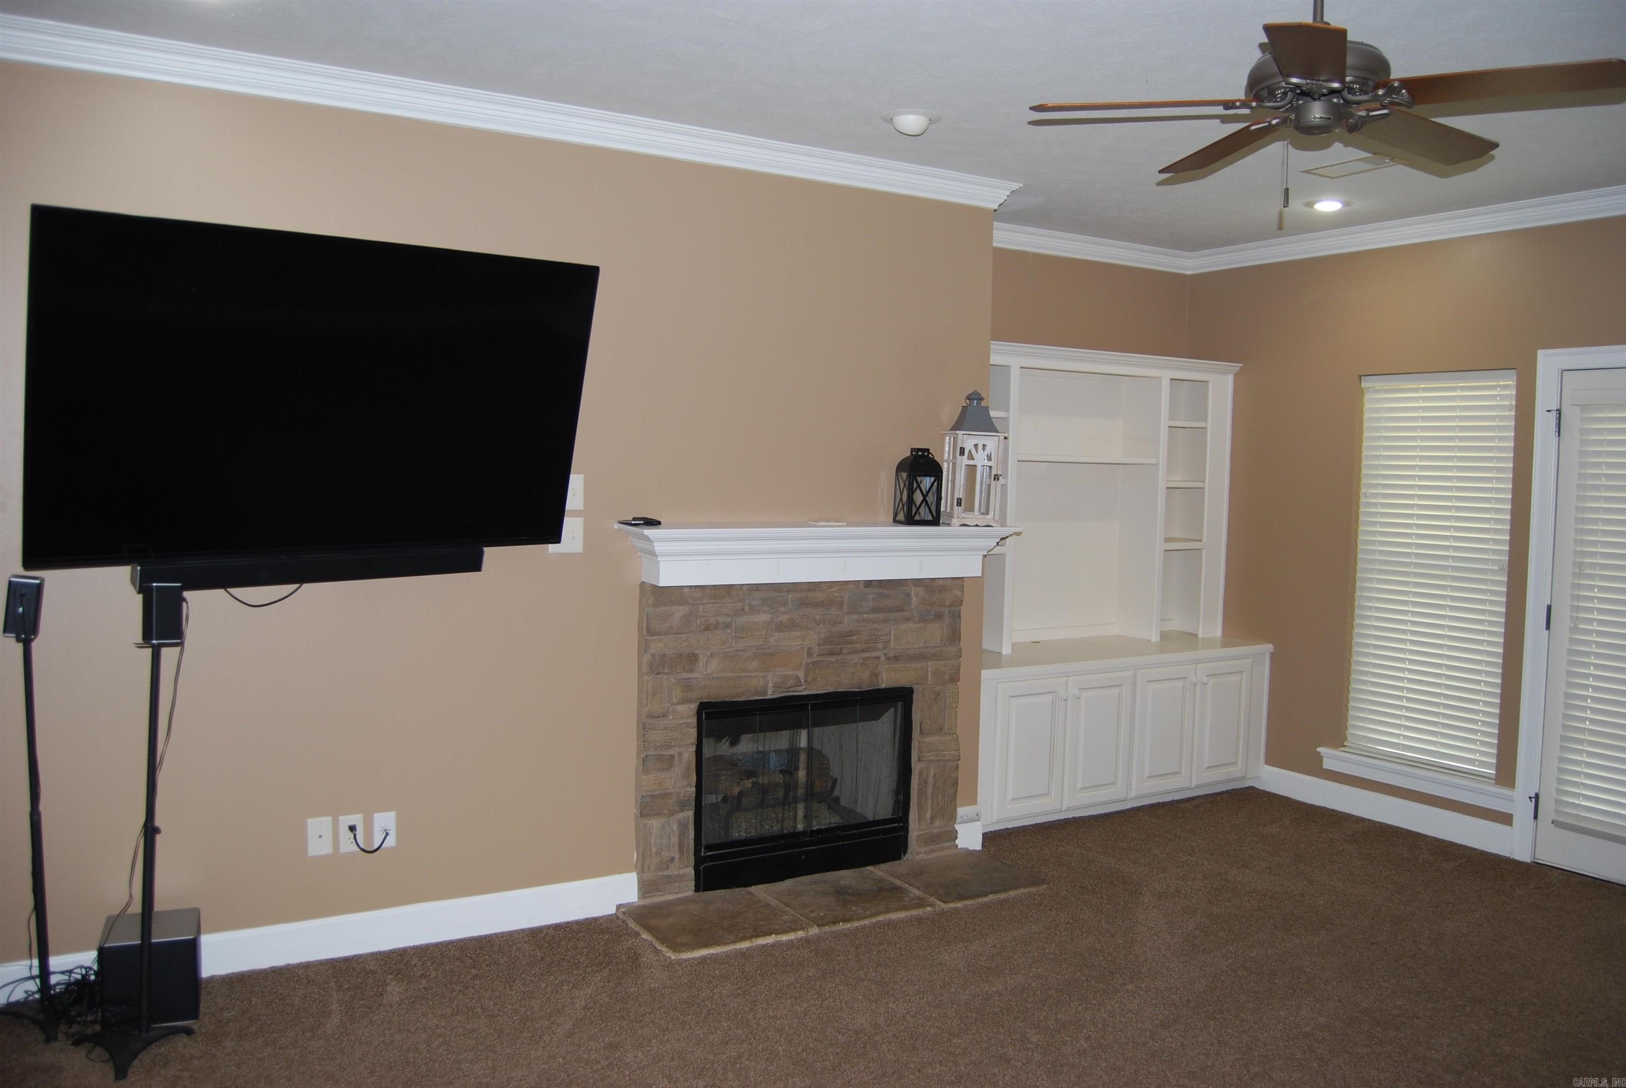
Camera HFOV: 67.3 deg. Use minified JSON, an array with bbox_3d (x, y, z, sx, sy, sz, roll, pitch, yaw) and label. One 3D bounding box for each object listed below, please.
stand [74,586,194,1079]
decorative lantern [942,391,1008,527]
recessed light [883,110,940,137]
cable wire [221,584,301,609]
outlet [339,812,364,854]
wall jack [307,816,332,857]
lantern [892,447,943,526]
[{"bbox_3d":[-1.756,0.723,3.151,0.285,1.225,0.280,-1,4,-31],"label":"stand"},{"bbox_3d":[0.634,-0.335,4.808,0.208,0.526,0.208,1,4,-11],"label":"decorative lantern"},{"bbox_3d":[0.320,-1.357,3.974,0.193,0.068,0.193,1,4,0],"label":"recessed light"},{"bbox_3d":[-1.592,0.150,3.530,0.207,0.062,0.030,-1,4,-31],"label":"cable wire"},{"bbox_3d":[-1.441,0.906,3.814,0.071,0.115,0.008,-1,4,-31],"label":"outlet"},{"bbox_3d":[-1.520,0.903,3.767,0.071,0.115,0.008,-1,4,-31],"label":"wall jack"},{"bbox_3d":[0.406,-0.221,4.715,0.138,0.292,0.138,0,4,-20],"label":"lantern"}]

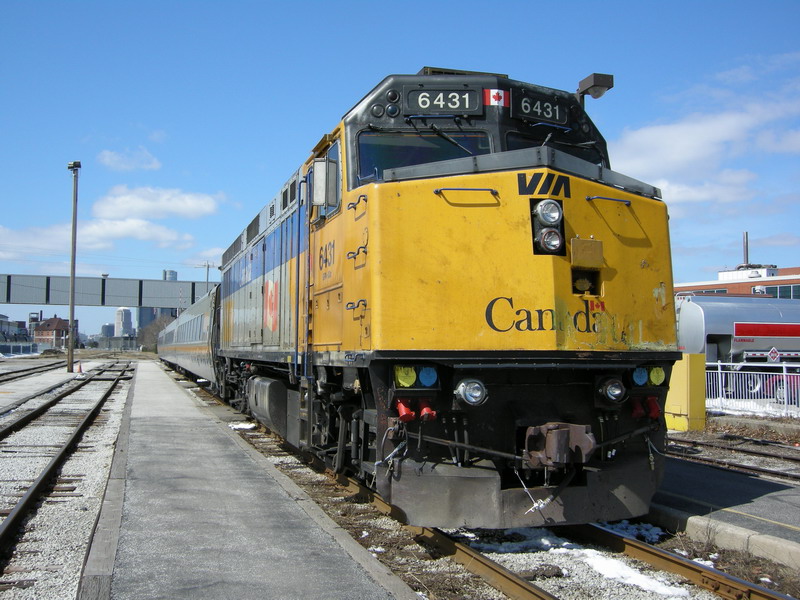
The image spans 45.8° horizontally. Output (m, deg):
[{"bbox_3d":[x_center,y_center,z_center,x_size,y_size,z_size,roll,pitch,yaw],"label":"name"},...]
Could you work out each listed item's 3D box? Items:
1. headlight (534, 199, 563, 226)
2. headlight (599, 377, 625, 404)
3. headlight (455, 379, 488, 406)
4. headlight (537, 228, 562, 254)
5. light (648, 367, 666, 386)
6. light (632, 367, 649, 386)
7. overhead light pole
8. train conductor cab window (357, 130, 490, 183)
[{"bbox_3d":[1.292,-0.752,8.264,0.225,0.225,0.130,1,-3,-15],"label":"headlight"},{"bbox_3d":[1.895,0.808,8.485,0.225,0.225,0.150,1,-3,-15],"label":"headlight"},{"bbox_3d":[0.619,0.792,8.136,0.235,0.225,0.150,1,-3,-15],"label":"headlight"},{"bbox_3d":[1.296,-0.508,8.237,0.215,0.215,0.130,1,-3,-15],"label":"headlight"},{"bbox_3d":[2.378,0.709,8.784,0.165,0.170,0.070,1,-3,-15],"label":"light"},{"bbox_3d":[2.210,0.705,8.738,0.165,0.170,0.070,1,-3,-15],"label":"light"},{"bbox_3d":[-23.159,-2.417,67.393,0.930,15.080,0.700,1,-3,-15],"label":"overhead light pole"},{"bbox_3d":[0.252,-1.420,9.469,1.330,0.560,0.060,0,-6,4],"label":"train conductor cab window"}]

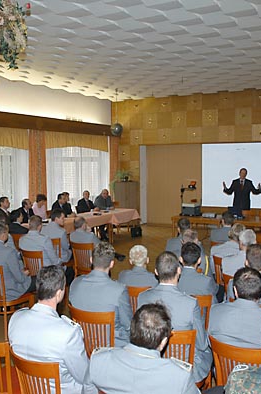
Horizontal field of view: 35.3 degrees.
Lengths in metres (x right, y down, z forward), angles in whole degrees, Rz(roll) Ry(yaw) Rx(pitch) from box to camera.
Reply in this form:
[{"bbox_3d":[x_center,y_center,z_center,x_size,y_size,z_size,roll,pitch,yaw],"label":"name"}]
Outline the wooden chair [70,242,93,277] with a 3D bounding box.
[{"bbox_3d":[-0.553,1.068,5.906,0.440,0.880,0.520,3,5,35],"label":"wooden chair"}]

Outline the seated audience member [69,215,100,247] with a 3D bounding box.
[{"bbox_3d":[-0.555,0.875,6.099,0.520,1.200,0.740,2,6,28],"label":"seated audience member"}]

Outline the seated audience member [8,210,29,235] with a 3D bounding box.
[{"bbox_3d":[-1.664,0.831,6.718,0.540,1.260,0.800,3,7,34],"label":"seated audience member"}]

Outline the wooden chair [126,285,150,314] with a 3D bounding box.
[{"bbox_3d":[0.188,1.253,4.091,0.450,0.870,0.500,2,6,29],"label":"wooden chair"}]

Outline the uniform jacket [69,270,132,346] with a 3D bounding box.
[{"bbox_3d":[-0.244,0.966,3.480,0.520,0.740,0.430,2,6,28],"label":"uniform jacket"}]

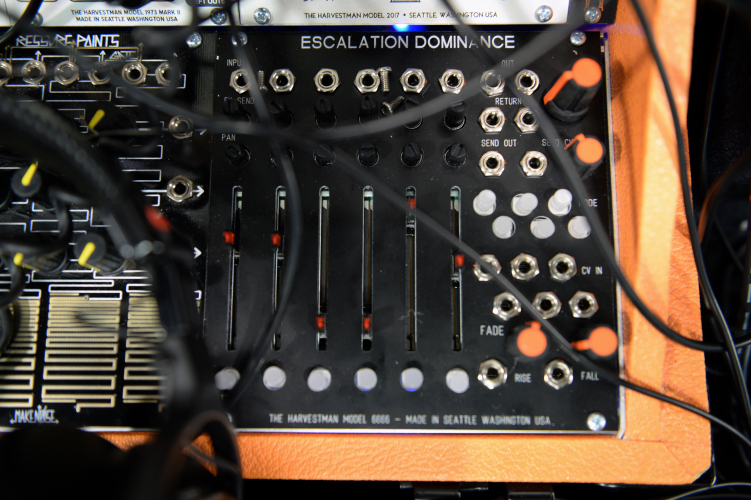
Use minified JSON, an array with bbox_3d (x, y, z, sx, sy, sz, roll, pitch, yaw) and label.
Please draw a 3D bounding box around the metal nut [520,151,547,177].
[{"bbox_3d":[0.050,-0.027,0.231,0.009,0.003,0.008,0,80,1],"label":"metal nut"}]

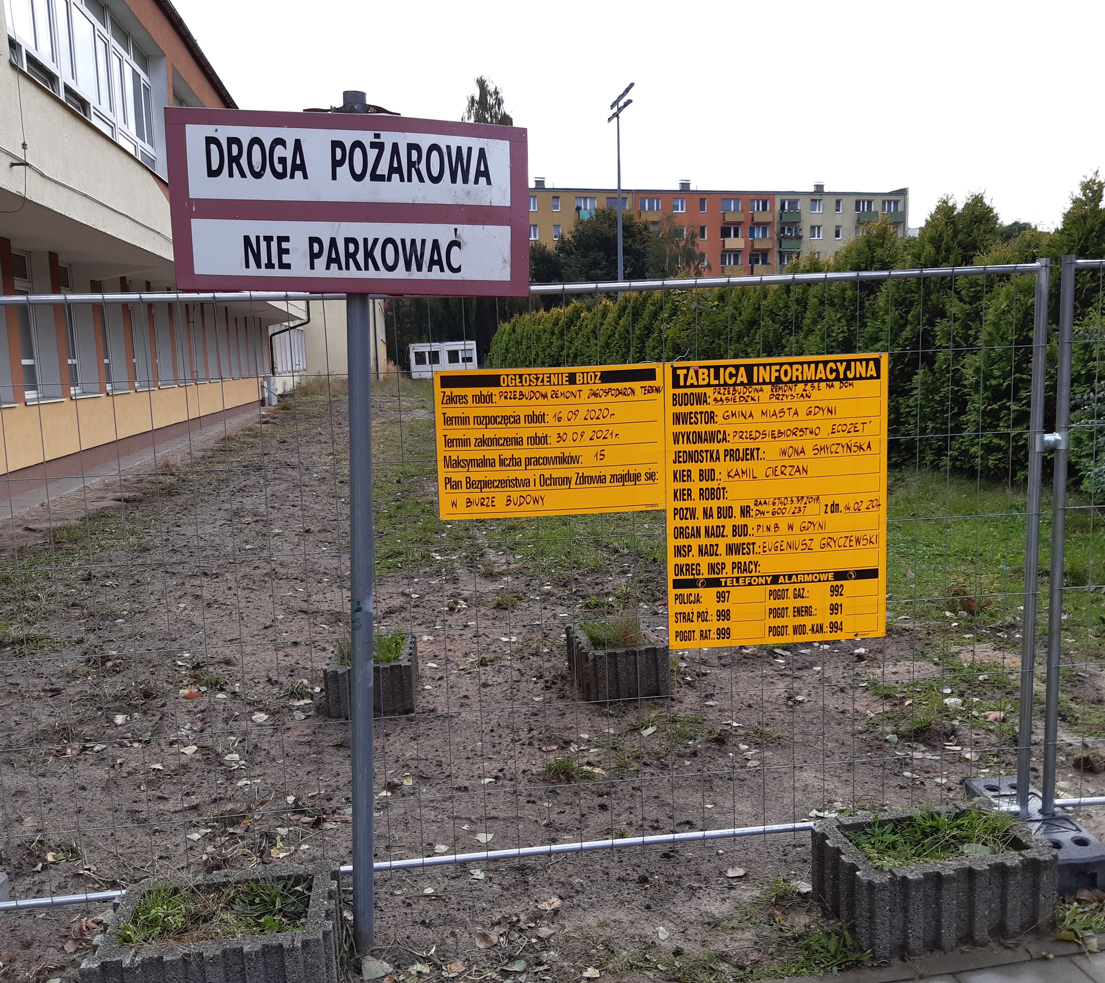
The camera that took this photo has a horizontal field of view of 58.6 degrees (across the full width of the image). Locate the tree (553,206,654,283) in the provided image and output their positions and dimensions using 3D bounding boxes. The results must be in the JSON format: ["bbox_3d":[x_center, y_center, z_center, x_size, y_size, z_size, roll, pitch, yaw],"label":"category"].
[{"bbox_3d":[4.110,-16.078,78.527,8.158,12.951,8.158,-2,8,0],"label":"tree"}]

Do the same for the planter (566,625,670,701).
[{"bbox_3d":[0.336,0.865,5.110,0.410,0.247,0.515,-3,8,-11],"label":"planter"}]

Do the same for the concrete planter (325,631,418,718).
[{"bbox_3d":[-0.898,0.923,4.952,0.410,0.250,0.490,-2,8,-5],"label":"concrete planter"}]

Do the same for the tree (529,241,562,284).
[{"bbox_3d":[-1.101,-14.674,78.724,5.500,10.430,5.500,-2,8,0],"label":"tree"}]

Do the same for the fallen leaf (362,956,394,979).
[{"bbox_3d":[-0.492,1.338,2.773,0.090,0.015,0.095,-2,8,0],"label":"fallen leaf"}]

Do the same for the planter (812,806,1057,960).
[{"bbox_3d":[1.139,1.145,2.968,0.595,0.240,0.360,-3,8,-10],"label":"planter"}]

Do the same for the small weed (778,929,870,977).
[{"bbox_3d":[0.750,1.278,2.749,0.235,0.060,0.140,-2,8,0],"label":"small weed"}]

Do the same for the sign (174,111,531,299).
[{"bbox_3d":[-0.507,-0.736,2.555,0.903,0.438,0.030,-2,9,-14],"label":"sign"}]

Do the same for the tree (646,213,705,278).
[{"bbox_3d":[9.675,-15.513,76.587,4.708,12.038,4.708,-2,8,0],"label":"tree"}]

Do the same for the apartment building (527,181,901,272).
[{"bbox_3d":[13.723,-21.688,101.835,45.621,17.000,10.500,-4,8,-15],"label":"apartment building"}]

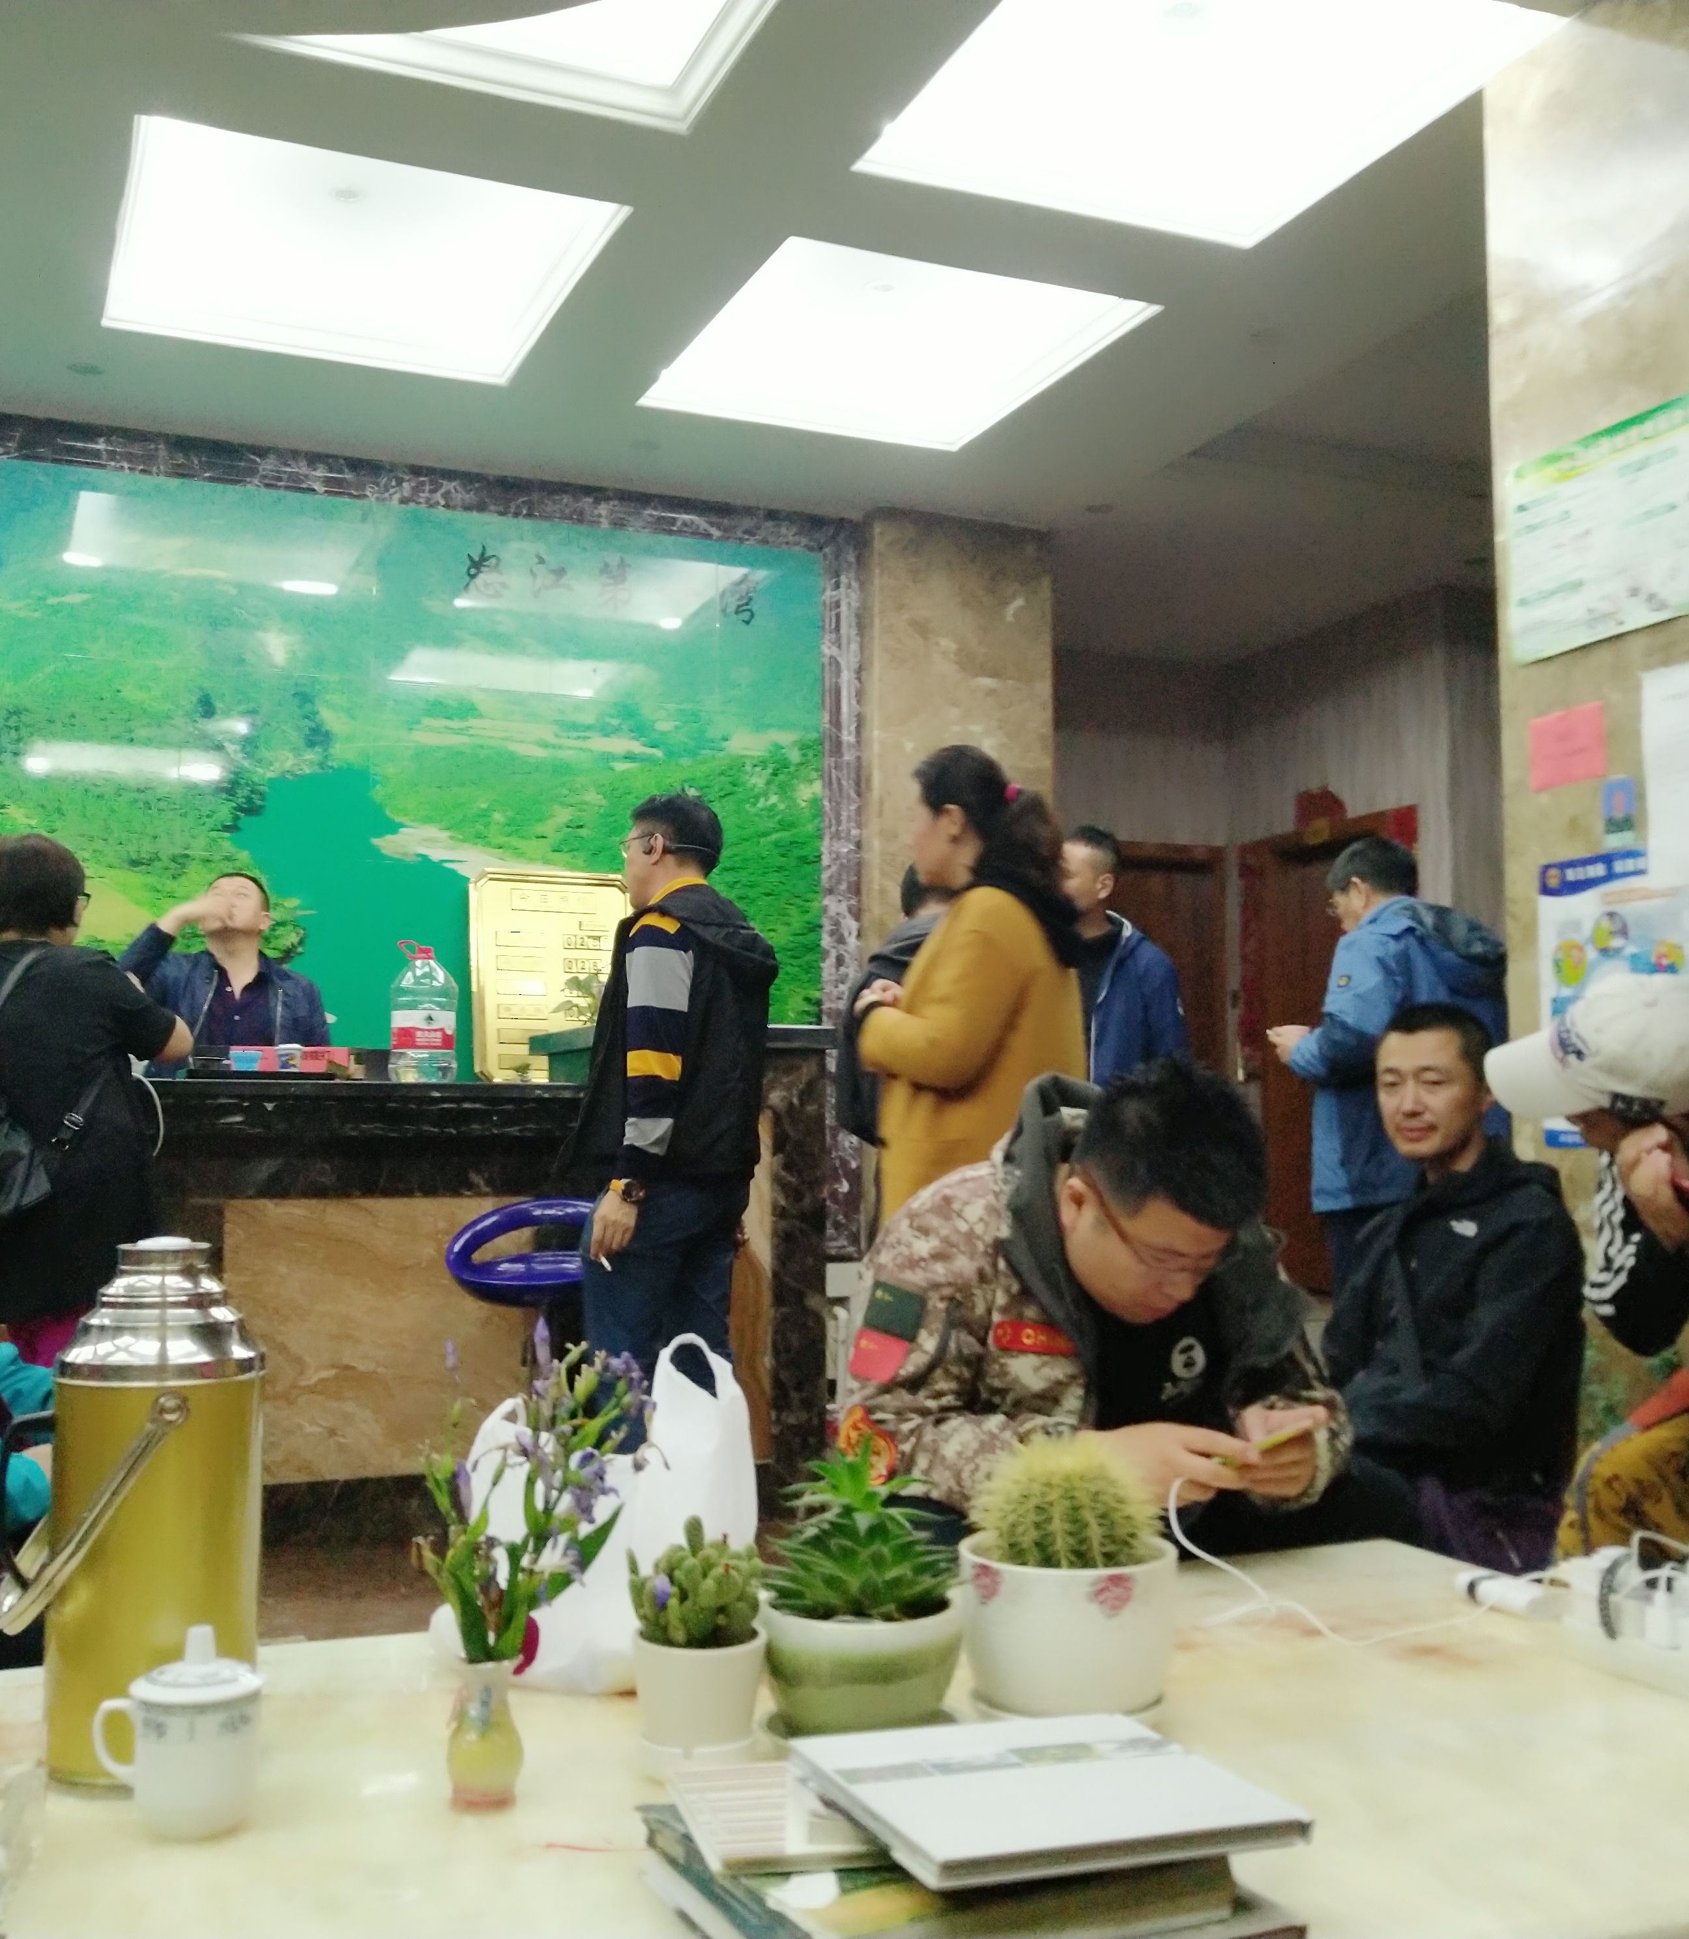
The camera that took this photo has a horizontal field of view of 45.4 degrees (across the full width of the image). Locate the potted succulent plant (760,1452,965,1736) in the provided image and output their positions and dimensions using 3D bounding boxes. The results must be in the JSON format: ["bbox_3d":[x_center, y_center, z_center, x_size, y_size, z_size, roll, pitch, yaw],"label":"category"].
[{"bbox_3d":[0.013,0.450,1.445,0.148,0.203,0.148,0,-4,0],"label":"potted succulent plant"}]

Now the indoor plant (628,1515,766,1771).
[{"bbox_3d":[-0.101,0.458,1.392,0.096,0.166,0.094,0,-5,-4],"label":"indoor plant"}]

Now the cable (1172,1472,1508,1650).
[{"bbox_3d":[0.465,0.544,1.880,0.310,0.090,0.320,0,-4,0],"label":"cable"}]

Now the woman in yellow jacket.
[{"bbox_3d":[0.233,0.418,3.500,0.420,1.620,0.480,-2,-5,23],"label":"woman in yellow jacket"}]

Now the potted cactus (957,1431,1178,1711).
[{"bbox_3d":[0.168,0.451,1.510,0.162,0.200,0.160,0,-5,6],"label":"potted cactus"}]

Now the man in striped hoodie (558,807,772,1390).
[{"bbox_3d":[-0.386,0.473,4.450,0.360,1.720,0.500,-3,-5,28],"label":"man in striped hoodie"}]

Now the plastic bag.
[{"bbox_3d":[-0.212,0.442,1.690,0.250,0.268,0.180,2,-5,-23],"label":"plastic bag"}]

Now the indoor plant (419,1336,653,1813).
[{"bbox_3d":[-0.202,0.377,1.303,0.150,0.315,0.130,1,-5,-8],"label":"indoor plant"}]

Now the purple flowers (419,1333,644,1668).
[{"bbox_3d":[-0.210,0.354,1.350,0.155,0.223,0.130,1,-5,-18],"label":"purple flowers"}]

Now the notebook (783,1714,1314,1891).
[{"bbox_3d":[0.109,0.463,1.133,0.220,0.015,0.213,4,-6,-22],"label":"notebook"}]

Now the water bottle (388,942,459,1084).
[{"bbox_3d":[-1.010,0.106,4.850,0.160,0.335,0.160,1,-5,-12],"label":"water bottle"}]

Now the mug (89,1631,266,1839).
[{"bbox_3d":[-0.413,0.467,1.254,0.104,0.127,0.081,2,-5,-18],"label":"mug"}]

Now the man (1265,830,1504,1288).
[{"bbox_3d":[1.328,0.500,4.900,0.500,1.680,0.520,-3,-6,38],"label":"man"}]

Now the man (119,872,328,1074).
[{"bbox_3d":[-1.664,0.580,5.420,0.550,1.665,0.380,1,-5,-16],"label":"man"}]

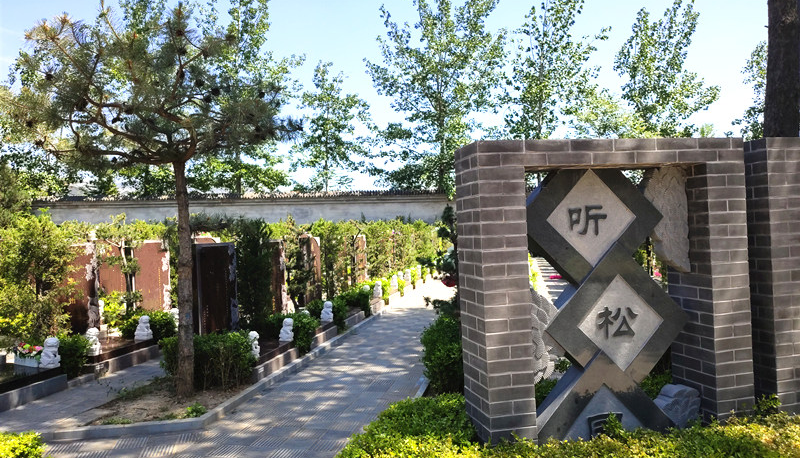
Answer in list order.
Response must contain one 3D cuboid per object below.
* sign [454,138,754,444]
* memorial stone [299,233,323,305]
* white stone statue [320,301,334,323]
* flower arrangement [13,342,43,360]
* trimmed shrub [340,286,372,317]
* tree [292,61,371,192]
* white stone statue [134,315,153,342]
[{"bbox_3d":[1.131,0.492,3.408,1.545,1.914,0.365,-3,0,-14],"label":"sign"},{"bbox_3d":[-1.449,0.714,10.185,0.170,1.300,0.880,-3,0,12],"label":"memorial stone"},{"bbox_3d":[-1.054,1.197,9.023,0.165,0.300,0.140,-3,0,12],"label":"white stone statue"},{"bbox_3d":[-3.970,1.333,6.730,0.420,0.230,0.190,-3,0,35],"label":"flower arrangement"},{"bbox_3d":[-0.729,1.267,10.815,0.500,0.530,0.480,-3,0,12],"label":"trimmed shrub"},{"bbox_3d":[-2.629,-2.351,24.000,2.900,8.160,2.900,-3,0,12],"label":"tree"},{"bbox_3d":[-3.266,1.266,7.957,0.180,0.320,0.150,-3,0,12],"label":"white stone statue"}]

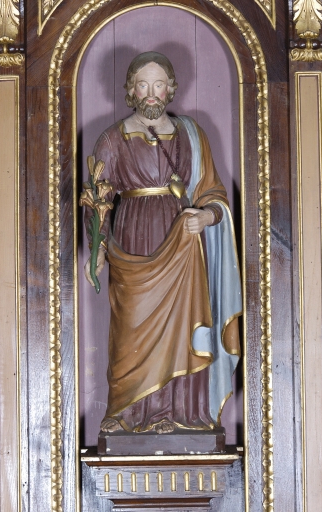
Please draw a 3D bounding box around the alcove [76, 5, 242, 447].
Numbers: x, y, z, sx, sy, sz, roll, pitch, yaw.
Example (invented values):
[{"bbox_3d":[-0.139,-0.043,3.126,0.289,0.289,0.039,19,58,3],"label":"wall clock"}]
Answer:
[{"bbox_3d":[-0.005,-0.100,4.900,0.545,1.450,0.240,-1,-2,0],"label":"alcove"}]

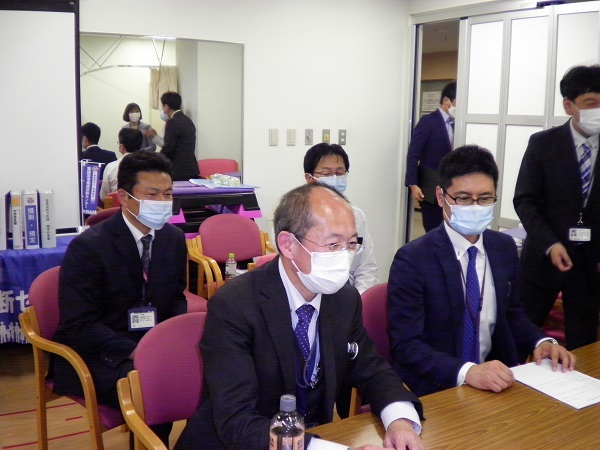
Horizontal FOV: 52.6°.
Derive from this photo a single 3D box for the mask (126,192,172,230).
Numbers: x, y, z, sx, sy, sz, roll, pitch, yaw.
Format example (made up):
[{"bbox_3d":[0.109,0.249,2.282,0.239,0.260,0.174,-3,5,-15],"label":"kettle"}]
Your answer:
[{"bbox_3d":[-0.510,-0.049,2.060,0.115,0.110,0.140,13,14,37],"label":"mask"}]

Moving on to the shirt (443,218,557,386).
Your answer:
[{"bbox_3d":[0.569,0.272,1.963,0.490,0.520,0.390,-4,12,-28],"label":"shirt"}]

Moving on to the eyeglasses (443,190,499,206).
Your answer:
[{"bbox_3d":[0.521,-0.084,1.880,0.140,0.042,0.140,0,22,-5],"label":"eyeglasses"}]

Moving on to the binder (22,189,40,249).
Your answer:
[{"bbox_3d":[-1.543,-0.038,3.464,0.070,0.307,0.240,-4,12,-28],"label":"binder"}]

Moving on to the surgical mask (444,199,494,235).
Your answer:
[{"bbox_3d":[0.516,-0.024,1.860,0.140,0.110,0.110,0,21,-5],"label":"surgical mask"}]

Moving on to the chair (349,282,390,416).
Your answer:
[{"bbox_3d":[0.530,0.642,2.242,0.545,0.820,0.560,-5,12,-30],"label":"chair"}]

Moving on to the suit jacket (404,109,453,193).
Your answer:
[{"bbox_3d":[1.091,-0.528,4.680,0.540,0.740,0.340,-5,12,-32],"label":"suit jacket"}]

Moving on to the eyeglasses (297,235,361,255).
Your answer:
[{"bbox_3d":[0.049,0.031,1.396,0.142,0.042,0.140,21,12,41],"label":"eyeglasses"}]

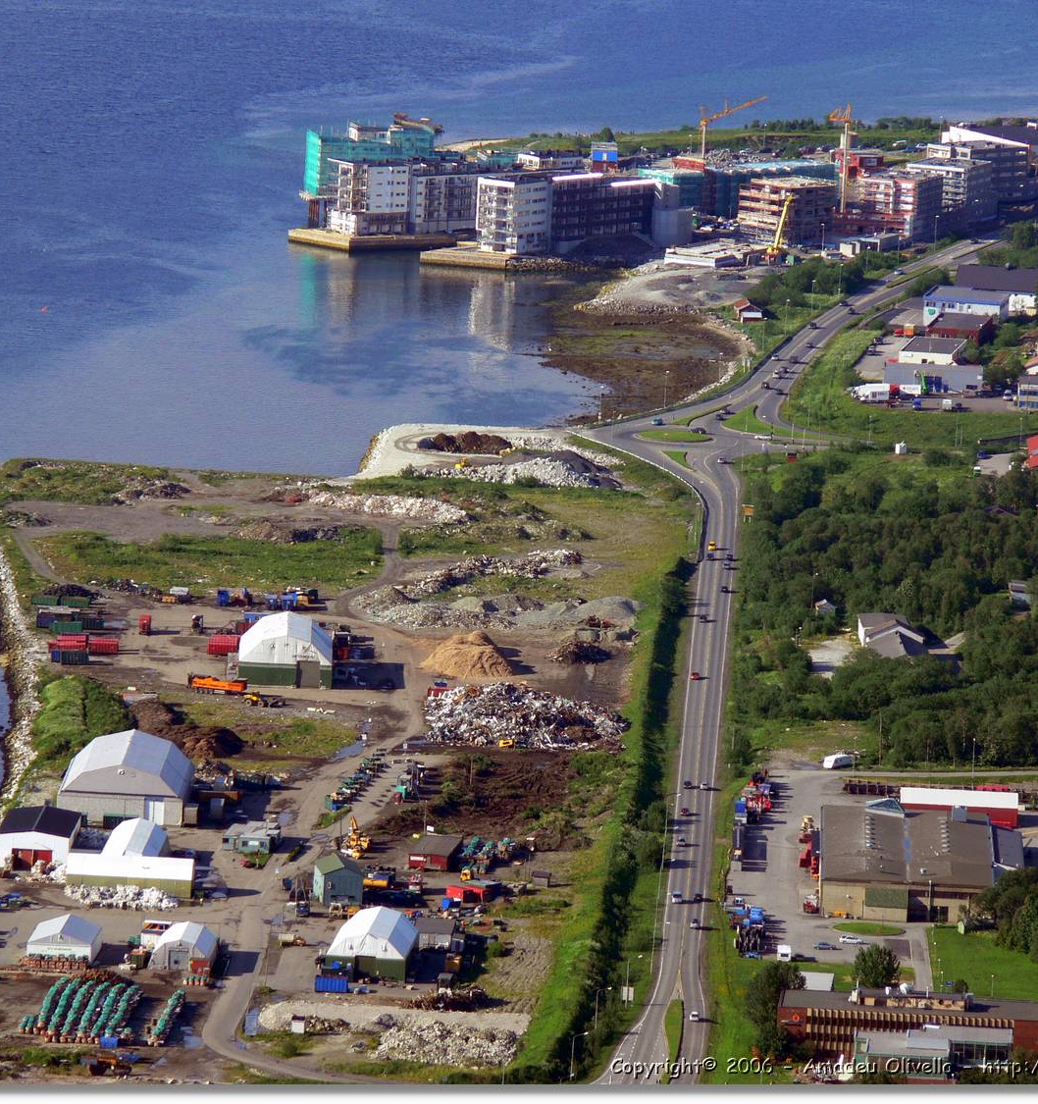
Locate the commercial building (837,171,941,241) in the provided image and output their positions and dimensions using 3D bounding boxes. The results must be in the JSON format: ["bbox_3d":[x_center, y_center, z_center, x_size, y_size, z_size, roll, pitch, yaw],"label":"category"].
[{"bbox_3d":[101.160,-95.460,3571.050,22.000,16.500,24.000,5,9,17],"label":"commercial building"}]

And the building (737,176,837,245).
[{"bbox_3d":[72.110,-91.604,3512.676,16.500,15.200,20.000,-6,12,-44],"label":"building"}]

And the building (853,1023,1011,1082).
[{"bbox_3d":[72.468,87.826,2286.967,28.000,5.500,18.000,3,8,0],"label":"building"}]

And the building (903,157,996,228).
[{"bbox_3d":[122.822,-102.710,3741.468,18.000,16.500,25.000,5,8,17],"label":"building"}]

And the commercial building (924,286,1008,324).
[{"bbox_3d":[114.128,-61.852,3320.986,19.300,6.900,18.000,4,8,12],"label":"commercial building"}]

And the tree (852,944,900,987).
[{"bbox_3d":[64.947,74.744,2368.035,8.300,7.500,8.300,3,8,0],"label":"tree"}]

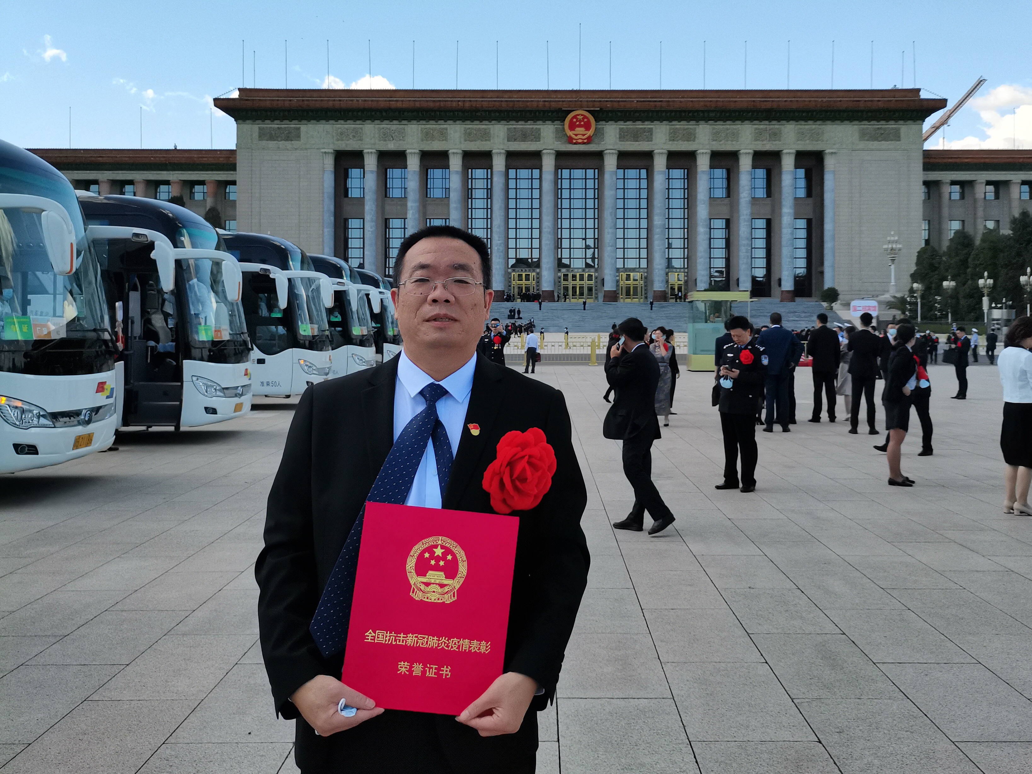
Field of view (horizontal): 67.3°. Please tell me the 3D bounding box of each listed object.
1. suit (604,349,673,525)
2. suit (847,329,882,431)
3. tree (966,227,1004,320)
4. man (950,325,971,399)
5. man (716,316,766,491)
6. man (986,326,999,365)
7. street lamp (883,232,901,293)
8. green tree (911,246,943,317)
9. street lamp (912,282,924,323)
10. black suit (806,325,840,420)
[{"bbox_3d":[0.968,0.378,6.100,0.580,1.450,0.540,2,4,29],"label":"suit"},{"bbox_3d":[5.173,-0.096,11.500,0.530,1.520,0.360,1,4,22],"label":"suit"},{"bbox_3d":[53.272,-12.128,88.000,4.600,11.800,4.600,0,3,0],"label":"tree"},{"bbox_3d":[10.326,-0.562,18.000,0.450,1.680,0.500,0,3,-7],"label":"man"},{"bbox_3d":[2.196,0.162,7.580,0.560,1.710,0.460,3,4,38],"label":"man"},{"bbox_3d":[21.374,-1.864,34.800,0.540,1.740,0.430,1,4,23],"label":"man"},{"bbox_3d":[54.346,-17.766,112.000,2.500,9.300,2.500,0,3,0],"label":"street lamp"},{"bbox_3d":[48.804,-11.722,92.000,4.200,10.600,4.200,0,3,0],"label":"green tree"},{"bbox_3d":[38.889,-7.606,75.000,1.150,5.100,1.150,0,3,0],"label":"street lamp"},{"bbox_3d":[5.198,-0.238,13.100,0.560,1.600,0.360,0,3,7],"label":"black suit"}]

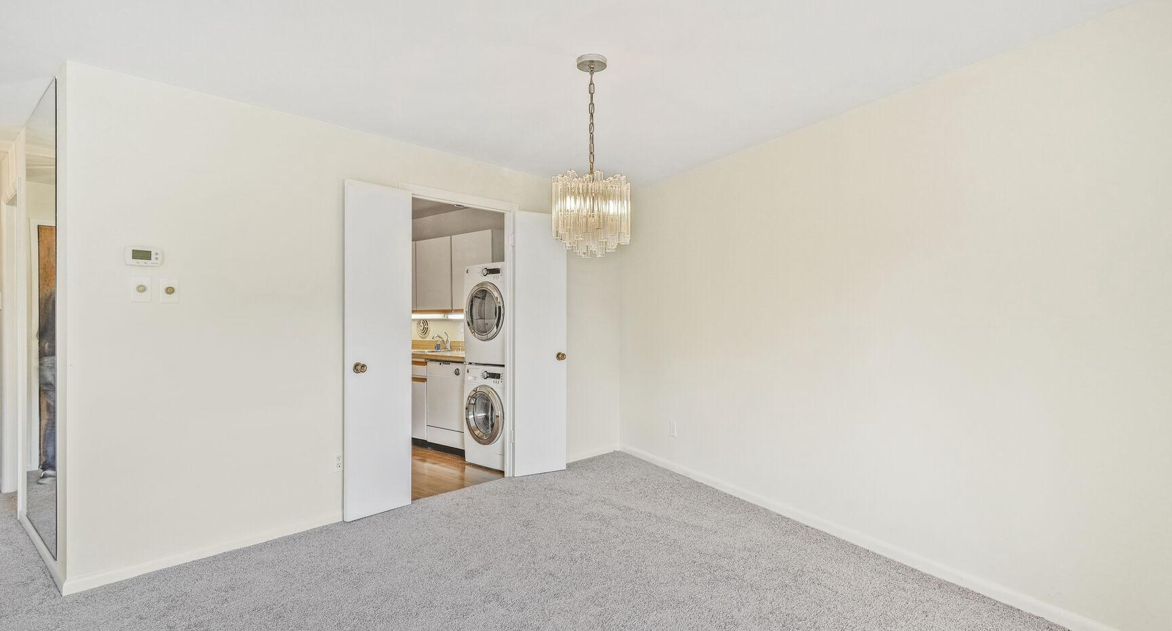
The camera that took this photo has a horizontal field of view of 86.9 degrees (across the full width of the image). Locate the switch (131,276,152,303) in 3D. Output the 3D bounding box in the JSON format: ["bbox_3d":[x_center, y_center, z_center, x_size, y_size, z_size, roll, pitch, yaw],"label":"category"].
[{"bbox_3d":[-2.107,-0.123,2.930,0.022,0.119,0.077,0,0,40],"label":"switch"}]

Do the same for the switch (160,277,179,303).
[{"bbox_3d":[-2.032,-0.120,3.018,0.022,0.119,0.077,0,0,40],"label":"switch"}]

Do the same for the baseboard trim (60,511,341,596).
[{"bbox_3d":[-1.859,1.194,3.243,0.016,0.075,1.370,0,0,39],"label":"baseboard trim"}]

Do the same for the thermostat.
[{"bbox_3d":[-2.099,-0.281,2.933,0.030,0.090,0.145,0,0,40],"label":"thermostat"}]

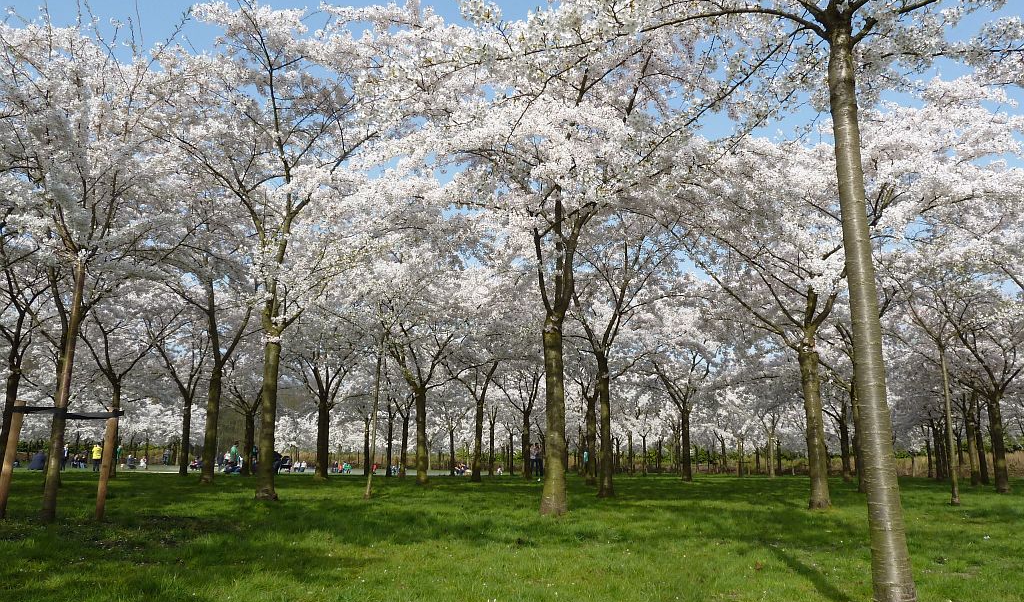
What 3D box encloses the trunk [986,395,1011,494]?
[{"bbox_3d":[14.006,4.112,21.315,0.370,2.760,0.370,-7,-14,32],"label":"trunk"}]

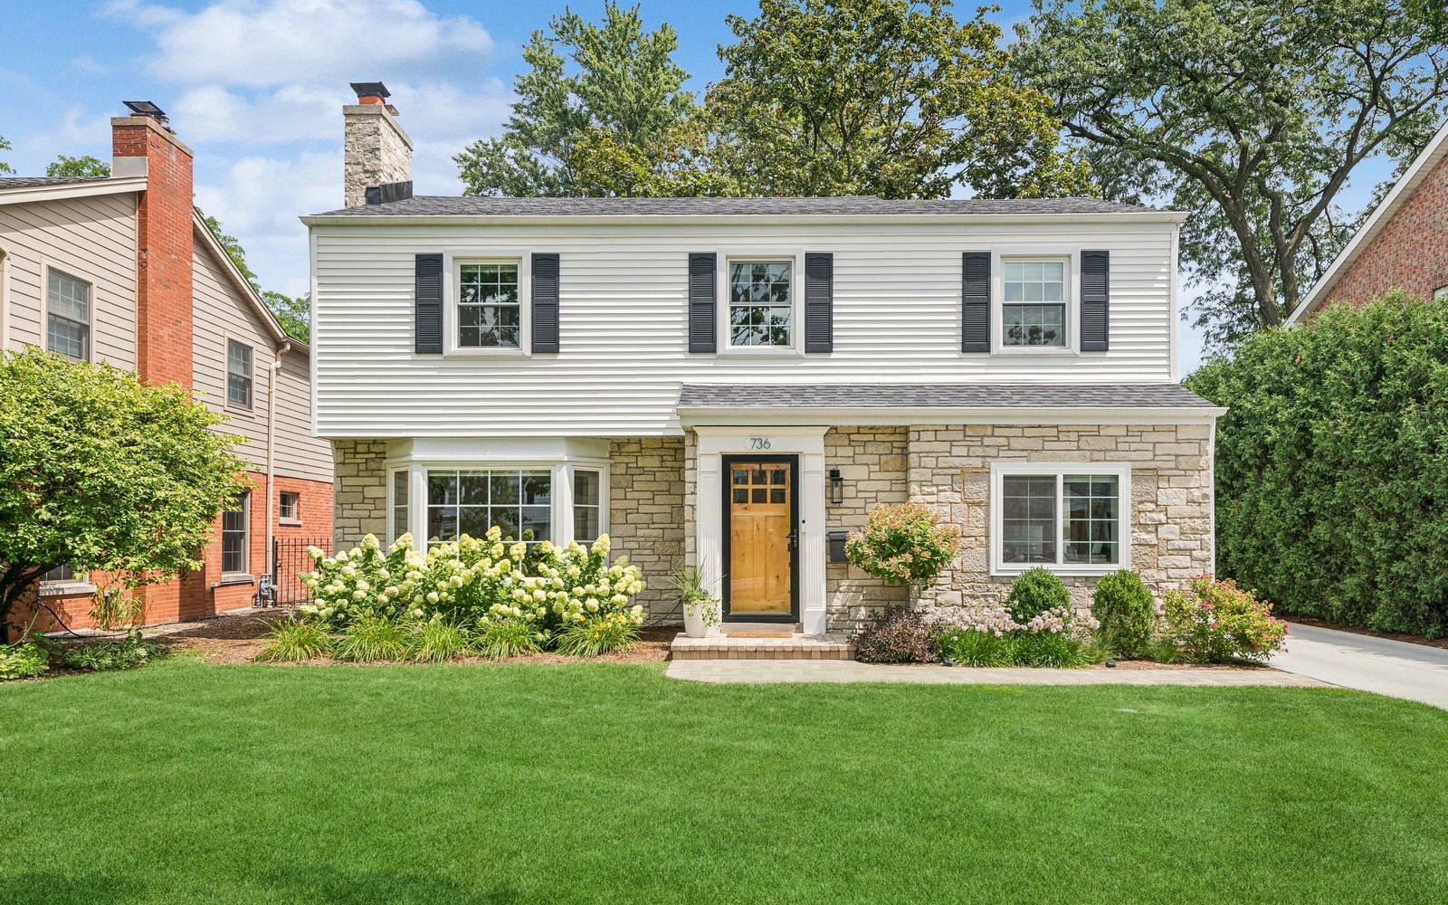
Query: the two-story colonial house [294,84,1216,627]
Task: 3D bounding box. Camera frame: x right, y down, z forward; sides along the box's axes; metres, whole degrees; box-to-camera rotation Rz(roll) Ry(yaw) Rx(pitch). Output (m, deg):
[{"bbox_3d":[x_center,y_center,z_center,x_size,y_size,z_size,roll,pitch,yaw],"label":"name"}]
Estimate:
[{"bbox_3d":[0.320,-1.400,16.200,11.700,8.000,9.200,0,-2,0],"label":"two-story colonial house"}]

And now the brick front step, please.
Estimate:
[{"bbox_3d":[0.445,2.300,11.400,2.070,0.170,1.150,0,-2,0],"label":"brick front step"}]

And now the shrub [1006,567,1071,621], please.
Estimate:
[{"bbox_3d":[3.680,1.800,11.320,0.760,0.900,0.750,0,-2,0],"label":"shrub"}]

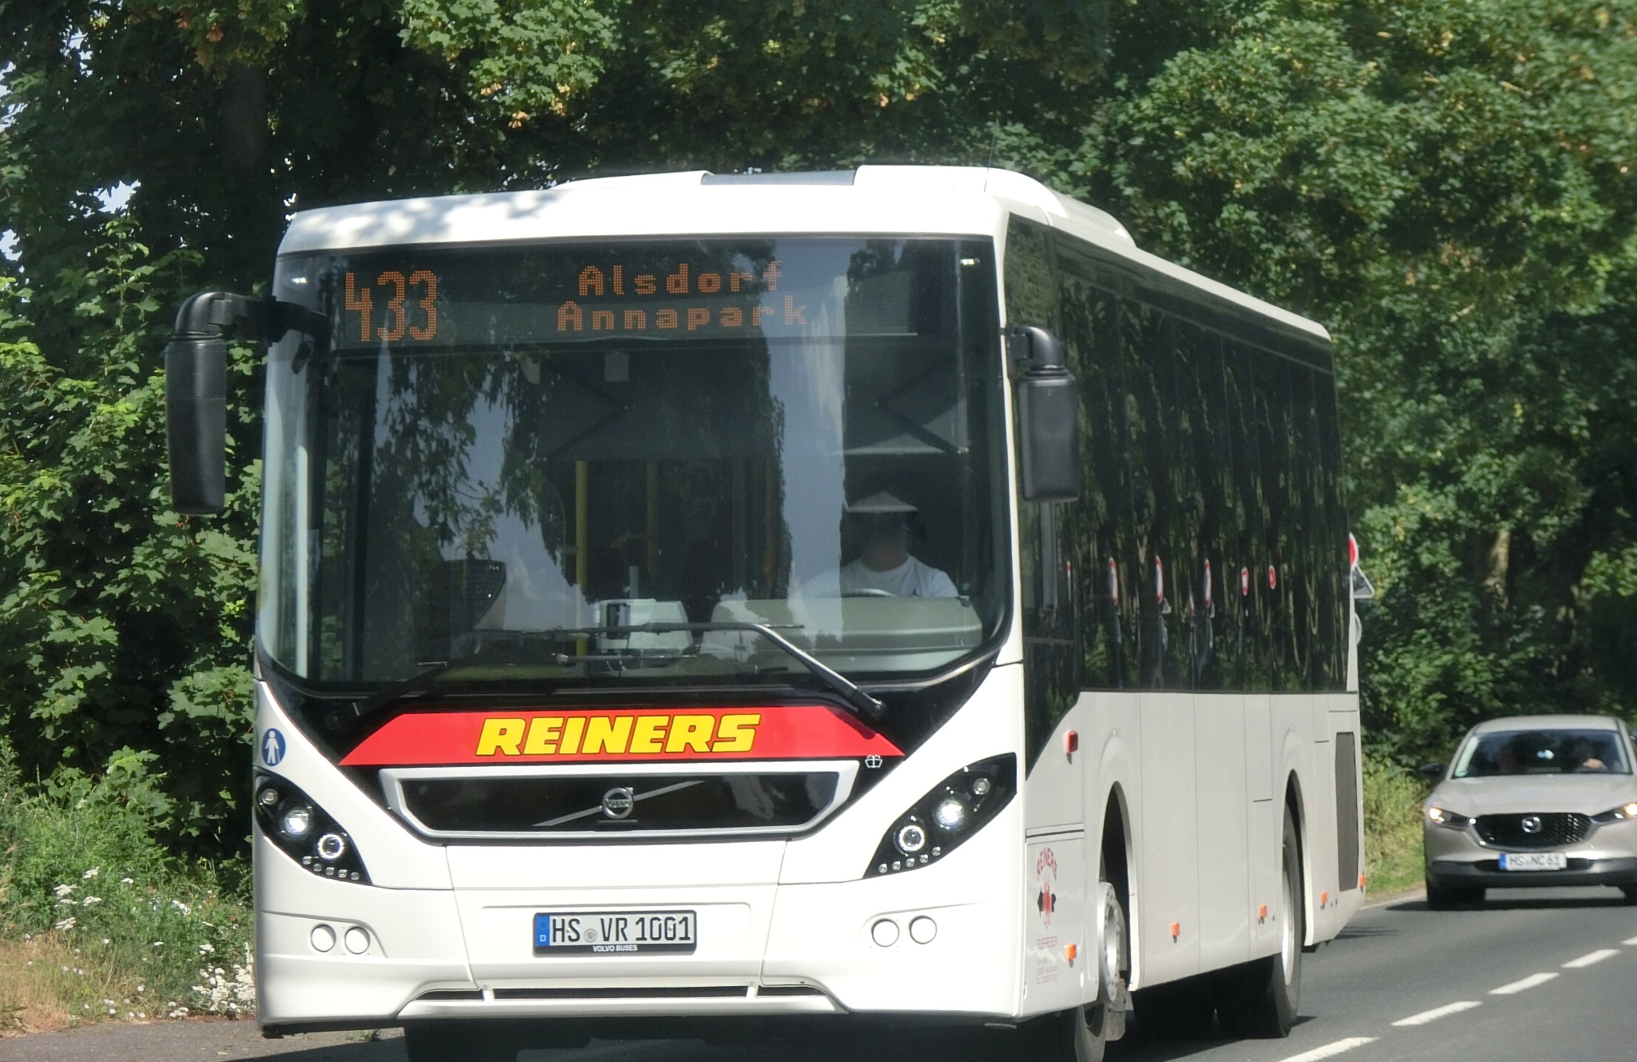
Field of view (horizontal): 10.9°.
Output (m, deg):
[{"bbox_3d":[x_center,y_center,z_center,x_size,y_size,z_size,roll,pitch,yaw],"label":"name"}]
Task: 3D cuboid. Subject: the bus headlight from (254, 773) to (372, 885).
[{"bbox_3d":[-1.659,0.965,28.135,0.462,0.392,0.271,-1,-1,9],"label":"bus headlight"}]

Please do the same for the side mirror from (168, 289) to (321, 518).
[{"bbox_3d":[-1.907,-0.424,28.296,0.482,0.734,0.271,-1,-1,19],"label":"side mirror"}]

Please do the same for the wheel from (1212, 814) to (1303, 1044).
[{"bbox_3d":[1.800,1.611,35.849,0.281,0.970,0.970,-1,-1,9],"label":"wheel"}]

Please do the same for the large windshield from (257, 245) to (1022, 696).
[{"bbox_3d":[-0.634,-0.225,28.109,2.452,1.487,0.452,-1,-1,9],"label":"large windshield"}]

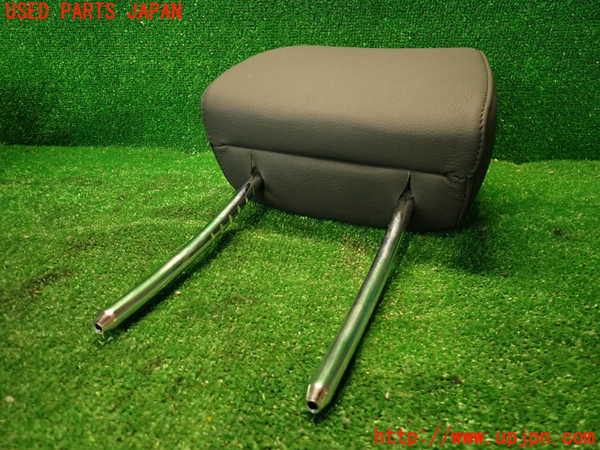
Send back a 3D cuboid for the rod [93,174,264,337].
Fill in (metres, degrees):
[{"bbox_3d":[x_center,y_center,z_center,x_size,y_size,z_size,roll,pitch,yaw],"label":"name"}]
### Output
[{"bbox_3d":[-0.082,0.014,0.346,0.013,0.025,0.208,11,38,23],"label":"rod"}]

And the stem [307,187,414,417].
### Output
[{"bbox_3d":[0.049,0.038,0.291,0.013,0.025,0.208,11,38,23],"label":"stem"}]

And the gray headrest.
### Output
[{"bbox_3d":[0.064,-0.096,0.455,0.255,0.140,0.195,11,39,23],"label":"gray headrest"}]

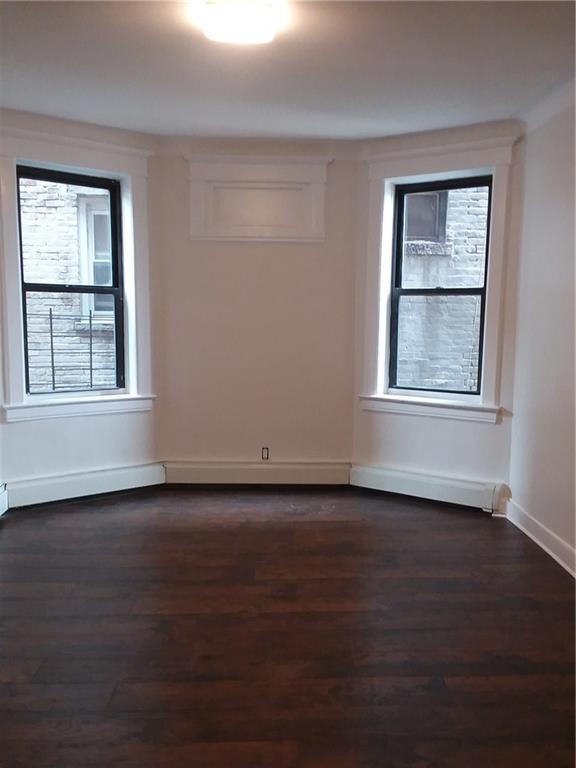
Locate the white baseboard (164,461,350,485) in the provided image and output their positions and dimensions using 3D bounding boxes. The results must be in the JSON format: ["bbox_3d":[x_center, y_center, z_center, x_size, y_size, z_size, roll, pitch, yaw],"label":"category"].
[{"bbox_3d":[-0.246,0.737,5.332,1.519,0.188,0.069,1,6,0],"label":"white baseboard"}]

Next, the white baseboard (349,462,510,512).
[{"bbox_3d":[1.048,0.791,5.014,1.212,0.196,0.069,5,7,32],"label":"white baseboard"}]

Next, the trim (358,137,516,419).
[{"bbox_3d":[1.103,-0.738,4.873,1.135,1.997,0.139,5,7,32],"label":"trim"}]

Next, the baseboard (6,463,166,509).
[{"bbox_3d":[-1.514,0.761,4.951,1.222,0.193,0.069,-4,8,-36],"label":"baseboard"}]

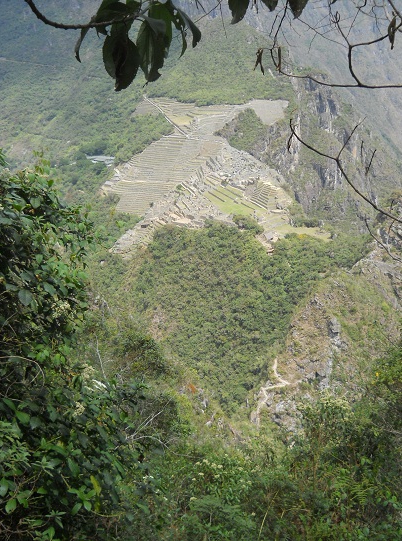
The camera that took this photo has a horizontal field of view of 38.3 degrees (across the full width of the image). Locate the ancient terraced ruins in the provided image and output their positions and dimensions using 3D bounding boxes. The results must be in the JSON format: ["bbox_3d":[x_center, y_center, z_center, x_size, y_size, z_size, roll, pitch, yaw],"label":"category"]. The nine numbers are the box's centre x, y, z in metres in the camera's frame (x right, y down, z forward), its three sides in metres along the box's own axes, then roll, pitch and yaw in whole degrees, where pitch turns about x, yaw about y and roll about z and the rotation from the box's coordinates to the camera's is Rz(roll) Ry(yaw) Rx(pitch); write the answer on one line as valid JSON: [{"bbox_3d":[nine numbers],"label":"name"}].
[{"bbox_3d":[5.000,-140.574,770.820,270.000,125.000,520.000,0,21,0],"label":"ancient terraced ruins"}]

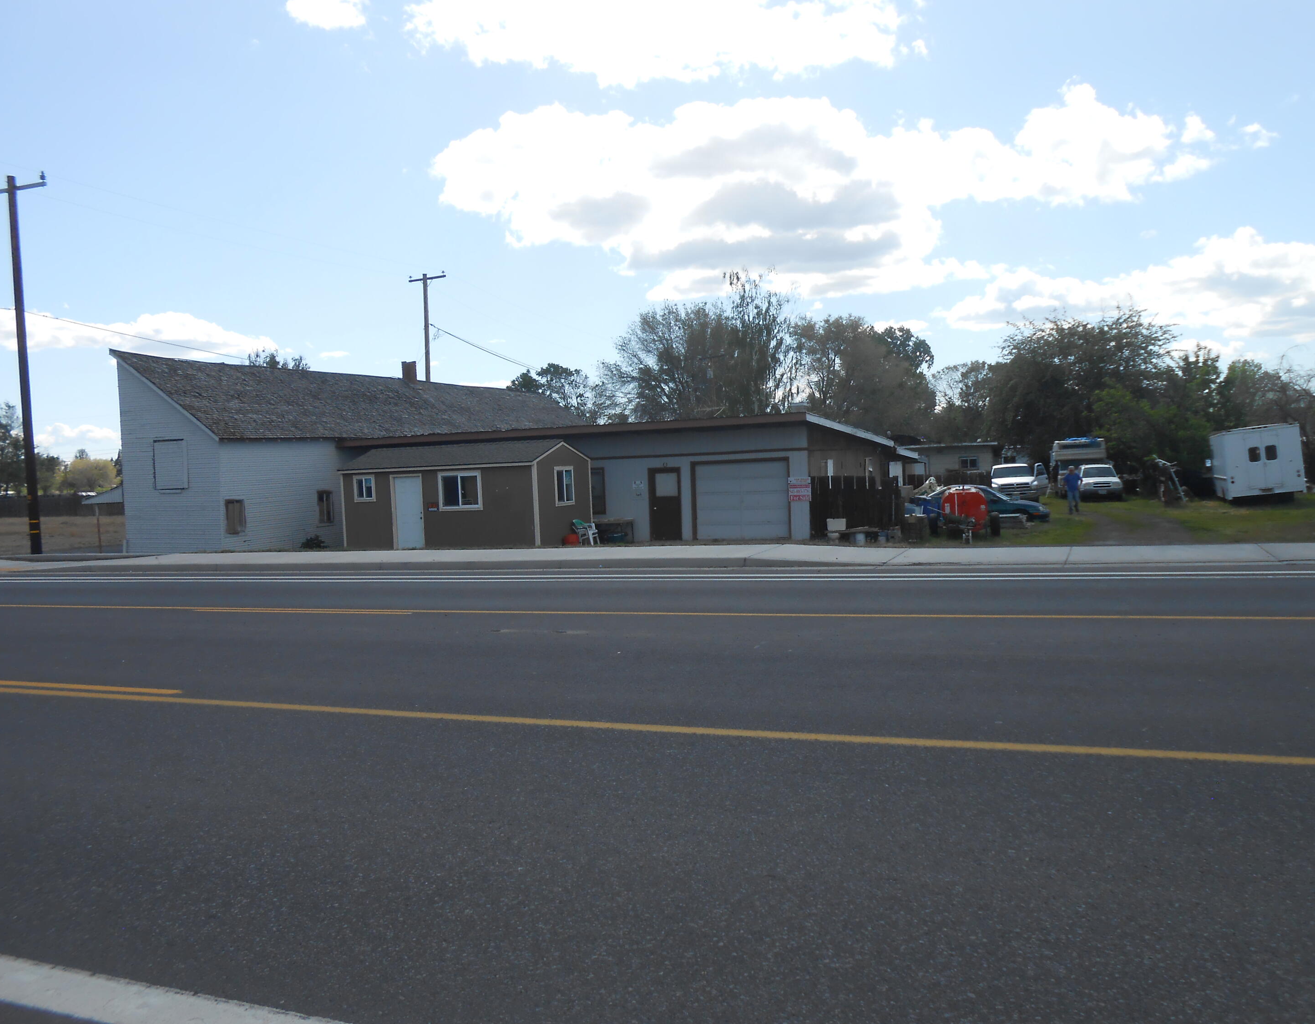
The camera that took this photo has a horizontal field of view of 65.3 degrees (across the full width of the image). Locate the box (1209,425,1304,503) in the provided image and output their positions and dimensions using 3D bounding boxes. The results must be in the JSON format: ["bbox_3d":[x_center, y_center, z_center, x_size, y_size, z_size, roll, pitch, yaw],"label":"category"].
[{"bbox_3d":[22.860,-1.910,39.300,2.350,2.550,5.200,-6,1,23],"label":"box"}]

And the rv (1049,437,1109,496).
[{"bbox_3d":[21.881,-2.355,53.508,2.350,2.950,6.600,-1,3,19],"label":"rv"}]

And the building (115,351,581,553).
[{"bbox_3d":[-9.826,-2.458,42.371,3.950,5.950,26.000,-1,3,22],"label":"building"}]

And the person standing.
[{"bbox_3d":[14.921,-0.773,36.800,0.580,1.730,0.420,-1,3,21],"label":"person standing"}]

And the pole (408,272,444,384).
[{"bbox_3d":[-12.520,-6.662,57.290,2.440,13.200,0.320,-1,3,22],"label":"pole"}]

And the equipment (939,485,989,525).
[{"bbox_3d":[8.514,-0.133,28.400,1.220,1.200,1.900,-2,3,16],"label":"equipment"}]

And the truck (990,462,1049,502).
[{"bbox_3d":[16.941,-1.452,48.978,2.100,1.850,5.800,-1,3,16],"label":"truck"}]

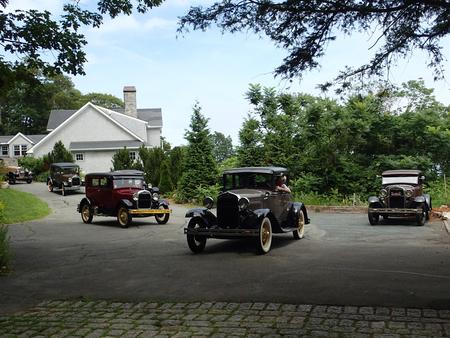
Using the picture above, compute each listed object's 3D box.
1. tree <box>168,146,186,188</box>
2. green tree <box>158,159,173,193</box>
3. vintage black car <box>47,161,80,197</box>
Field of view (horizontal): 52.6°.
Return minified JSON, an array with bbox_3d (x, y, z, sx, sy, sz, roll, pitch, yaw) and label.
[{"bbox_3d":[-3.257,0.016,31.501,1.400,3.150,1.400,-1,0,0],"label":"tree"},{"bbox_3d":[-3.175,0.363,24.500,0.750,1.857,0.750,0,-2,0],"label":"green tree"},{"bbox_3d":[-10.079,0.656,29.115,1.700,1.830,3.900,-1,3,-38],"label":"vintage black car"}]

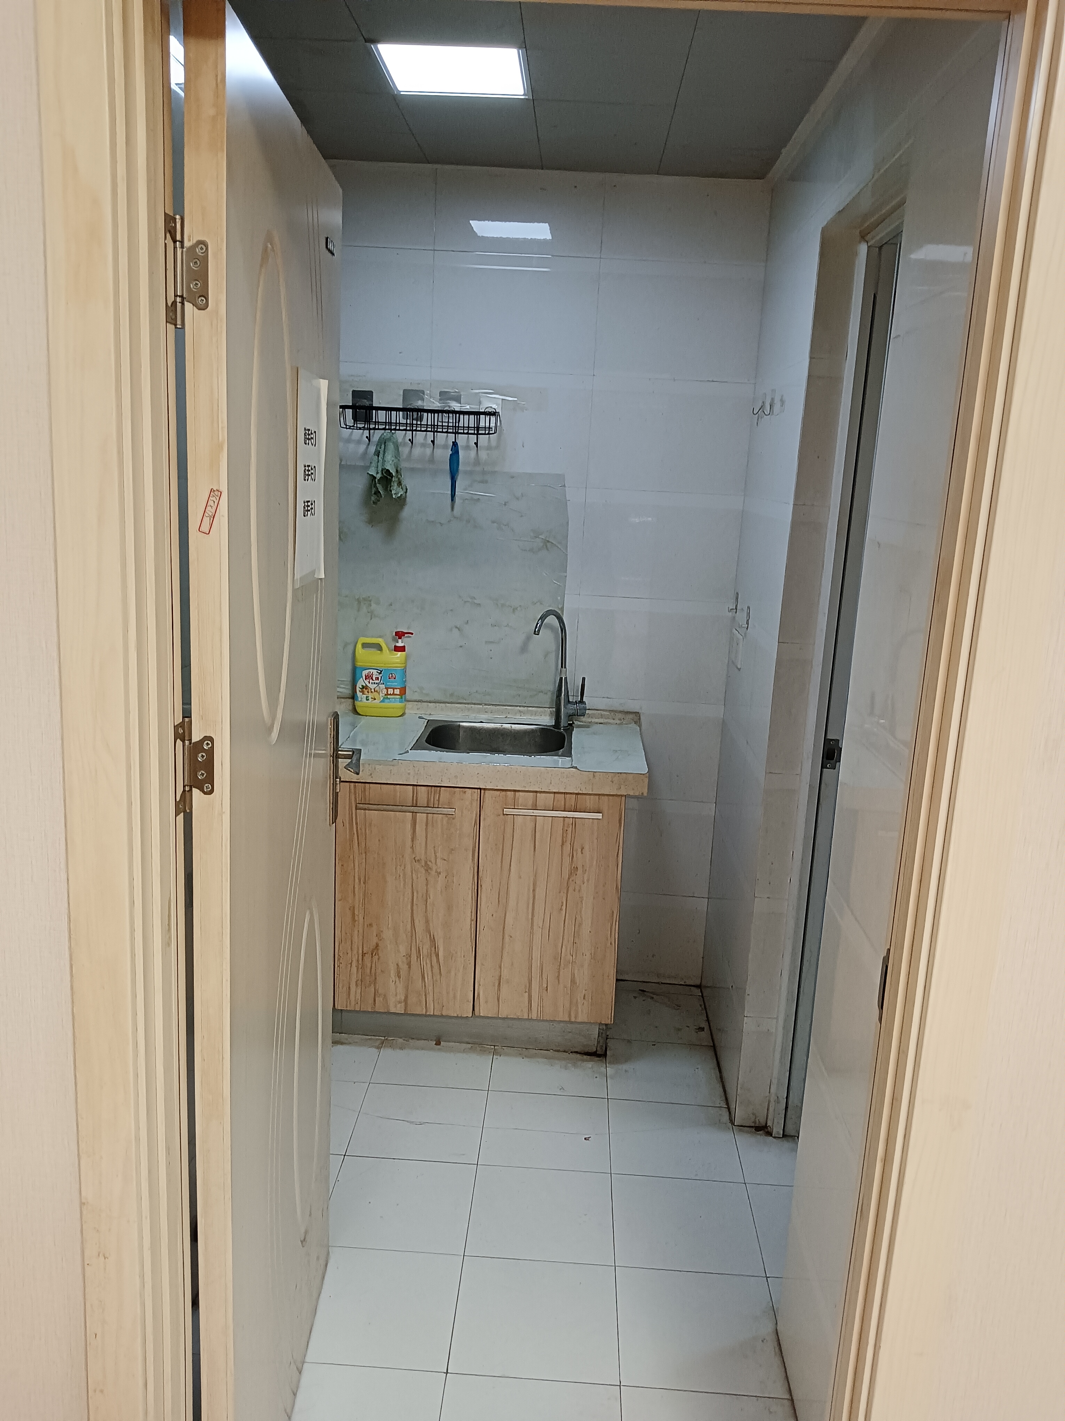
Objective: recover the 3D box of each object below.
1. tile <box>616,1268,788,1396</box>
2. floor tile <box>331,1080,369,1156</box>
[{"bbox_3d":[0.306,1.148,2.050,0.300,0.010,0.300,3,12,2],"label":"tile"},{"bbox_3d":[-0.564,0.971,2.666,0.300,0.010,0.300,3,12,2],"label":"floor tile"}]

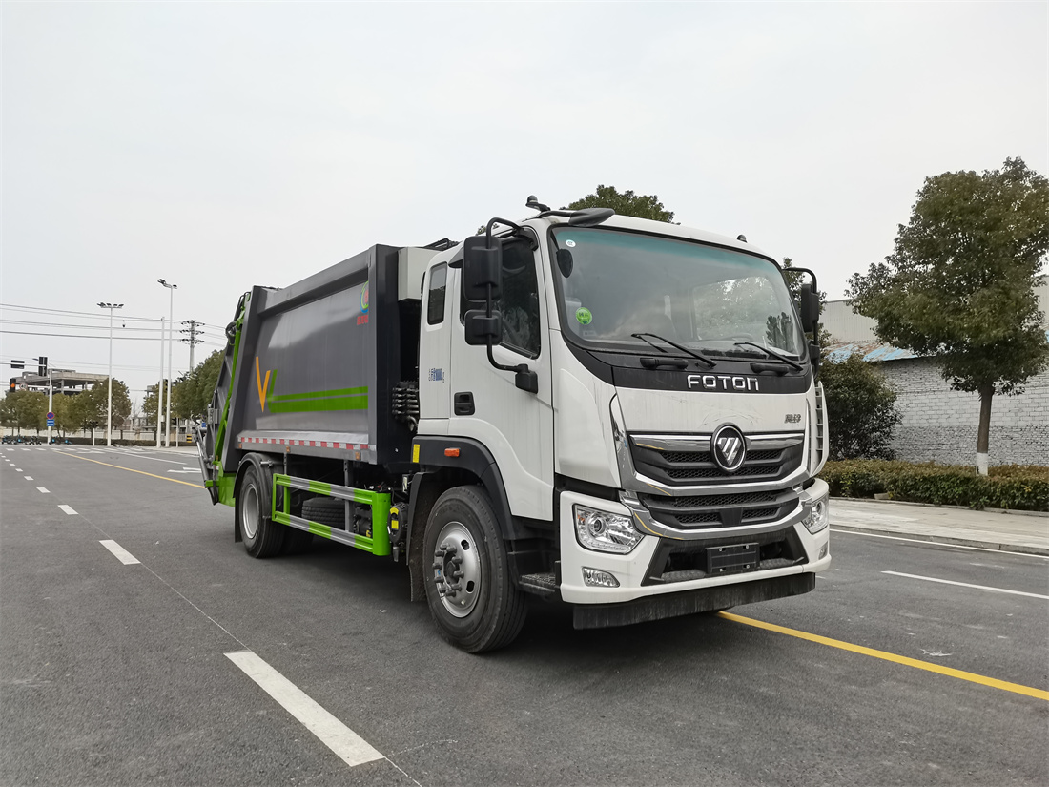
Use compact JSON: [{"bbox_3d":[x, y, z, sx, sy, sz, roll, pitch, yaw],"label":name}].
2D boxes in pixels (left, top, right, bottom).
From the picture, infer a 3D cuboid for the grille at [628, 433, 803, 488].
[{"bbox_3d":[1.159,0.369,4.475,1.450,0.300,0.140,2,-3,-33],"label":"grille"}]

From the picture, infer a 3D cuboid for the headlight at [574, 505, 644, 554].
[{"bbox_3d":[0.434,0.704,4.061,0.390,0.265,0.170,2,-3,-33],"label":"headlight"}]

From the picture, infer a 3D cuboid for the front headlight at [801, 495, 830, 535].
[{"bbox_3d":[1.821,0.743,4.956,0.390,0.265,0.170,2,-3,-33],"label":"front headlight"}]

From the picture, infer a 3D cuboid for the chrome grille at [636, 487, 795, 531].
[{"bbox_3d":[1.213,0.696,4.737,1.360,0.235,0.130,2,-3,-35],"label":"chrome grille"}]

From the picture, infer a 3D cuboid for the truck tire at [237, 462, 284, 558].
[{"bbox_3d":[-2.930,1.296,8.798,0.280,1.030,1.030,2,-3,-35],"label":"truck tire"}]

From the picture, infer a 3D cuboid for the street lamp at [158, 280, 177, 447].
[{"bbox_3d":[-28.358,-2.414,62.132,1.500,13.200,0.500,2,-3,-35],"label":"street lamp"}]

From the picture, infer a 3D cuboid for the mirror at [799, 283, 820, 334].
[{"bbox_3d":[2.165,-0.642,5.963,0.120,0.365,0.215,-2,-3,33],"label":"mirror"}]

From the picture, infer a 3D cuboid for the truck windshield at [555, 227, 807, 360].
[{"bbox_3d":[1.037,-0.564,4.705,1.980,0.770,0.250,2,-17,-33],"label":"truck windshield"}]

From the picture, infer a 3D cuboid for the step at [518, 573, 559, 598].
[{"bbox_3d":[0.120,1.016,4.176,0.210,0.100,0.300,2,-3,-33],"label":"step"}]

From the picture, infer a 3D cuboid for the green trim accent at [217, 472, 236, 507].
[{"bbox_3d":[-3.656,1.194,9.919,0.160,0.420,0.880,2,-3,-35],"label":"green trim accent"}]

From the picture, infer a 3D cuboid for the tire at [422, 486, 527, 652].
[{"bbox_3d":[-0.334,1.121,5.126,0.280,1.030,1.030,2,-3,-35],"label":"tire"}]

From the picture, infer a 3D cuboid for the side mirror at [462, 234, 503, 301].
[{"bbox_3d":[-0.233,-0.689,4.346,0.215,0.365,0.120,1,-3,-13],"label":"side mirror"}]

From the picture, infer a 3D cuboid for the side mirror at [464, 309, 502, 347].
[{"bbox_3d":[-0.213,-0.338,4.077,0.193,0.190,0.100,0,-3,-9],"label":"side mirror"}]

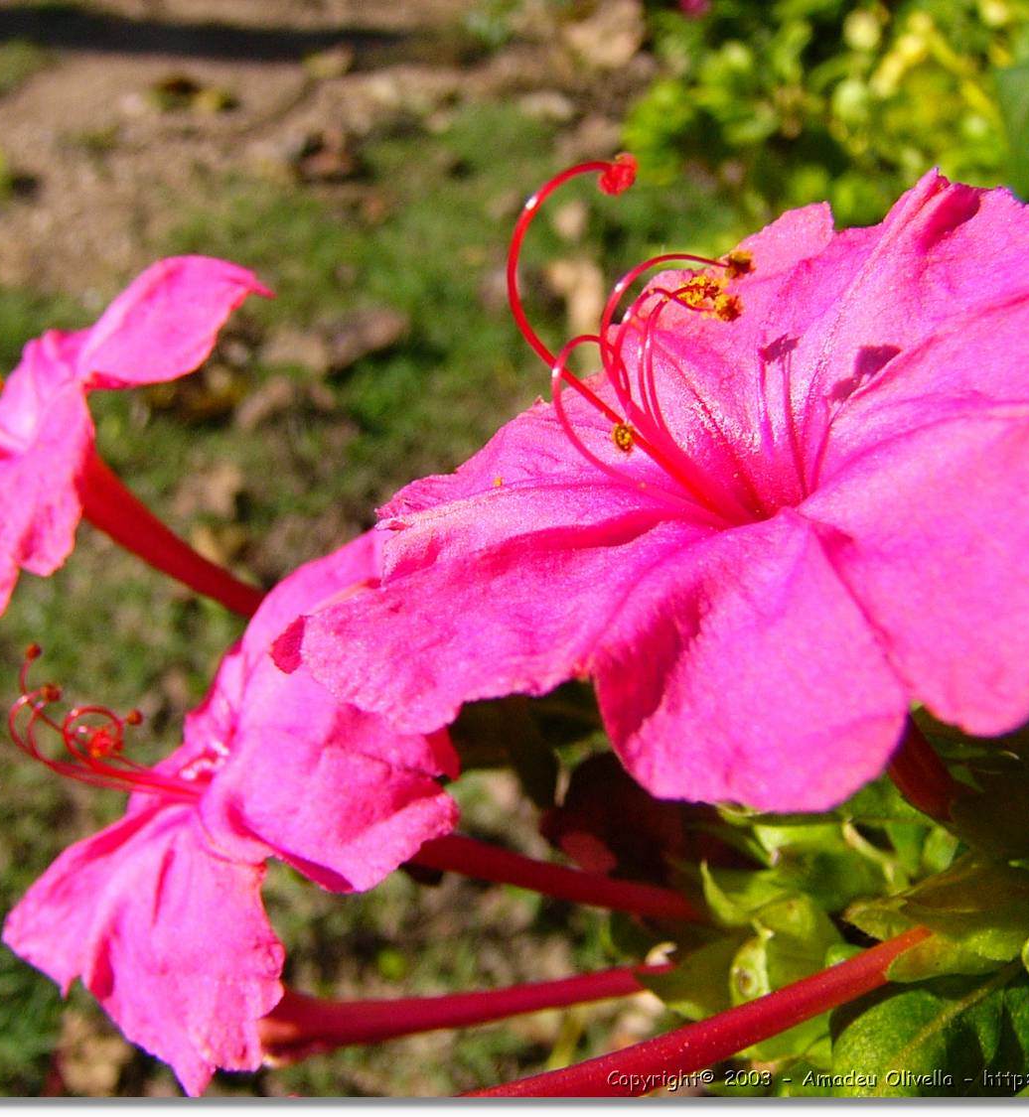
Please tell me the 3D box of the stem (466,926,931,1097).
[{"bbox_3d":[0.011,0.033,0.104,0.036,0.004,0.004,-18,81,-9],"label":"stem"}]

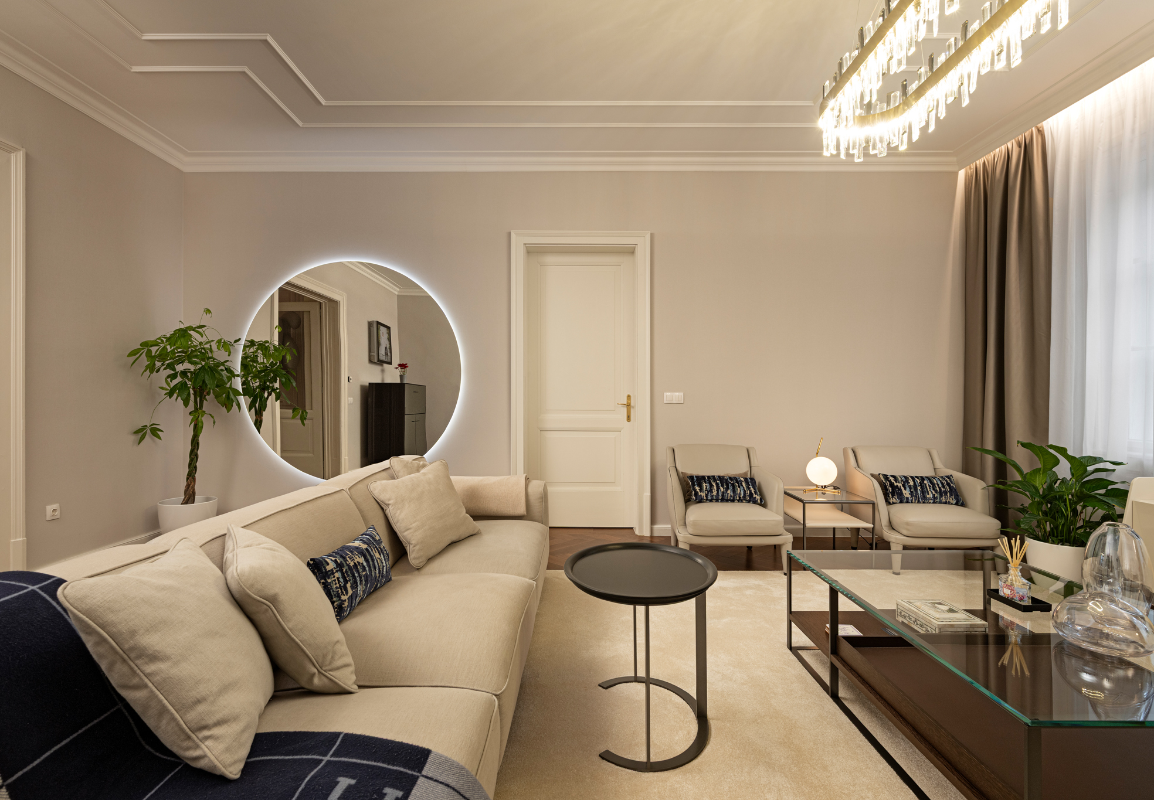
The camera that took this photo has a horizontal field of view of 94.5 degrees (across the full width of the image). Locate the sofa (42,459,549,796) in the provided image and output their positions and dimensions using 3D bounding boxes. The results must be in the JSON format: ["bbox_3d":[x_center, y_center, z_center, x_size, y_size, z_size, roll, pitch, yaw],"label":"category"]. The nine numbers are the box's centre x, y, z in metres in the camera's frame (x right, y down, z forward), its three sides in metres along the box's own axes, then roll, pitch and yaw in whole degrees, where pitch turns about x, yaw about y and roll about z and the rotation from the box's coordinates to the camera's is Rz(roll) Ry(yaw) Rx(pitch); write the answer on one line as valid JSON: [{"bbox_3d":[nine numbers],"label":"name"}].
[{"bbox_3d":[-0.615,0.705,1.740,0.920,0.755,2.920,0,0,0],"label":"sofa"}]

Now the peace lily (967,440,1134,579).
[{"bbox_3d":[2.740,0.660,3.100,0.790,0.840,0.740,0,0,0],"label":"peace lily"}]

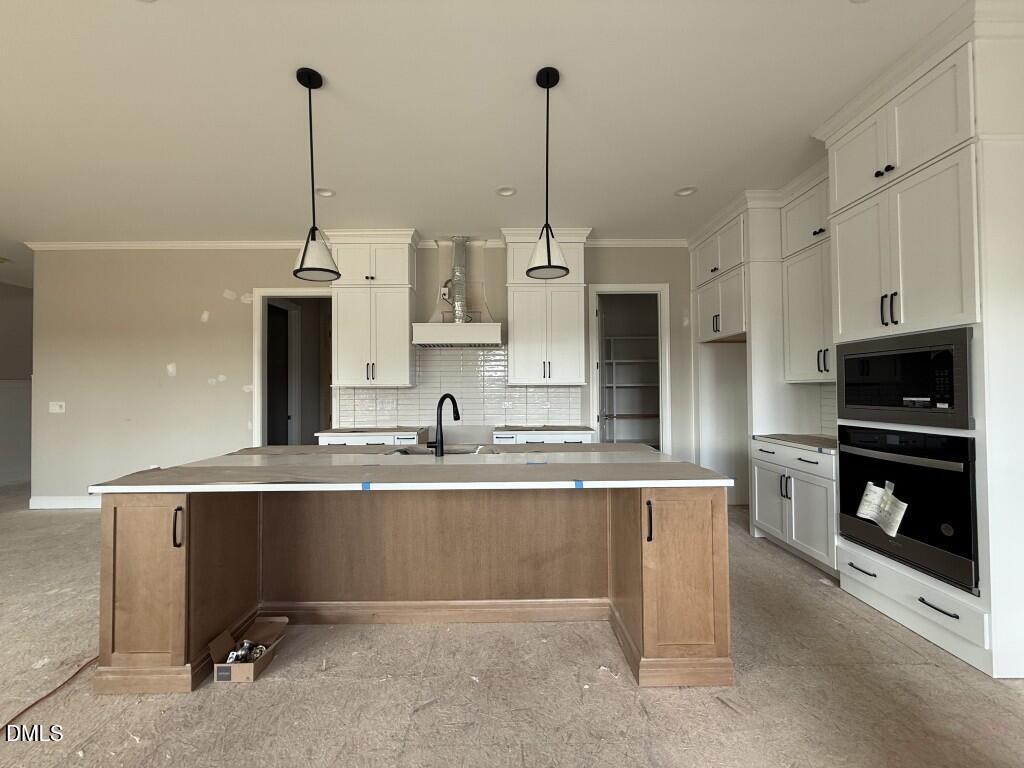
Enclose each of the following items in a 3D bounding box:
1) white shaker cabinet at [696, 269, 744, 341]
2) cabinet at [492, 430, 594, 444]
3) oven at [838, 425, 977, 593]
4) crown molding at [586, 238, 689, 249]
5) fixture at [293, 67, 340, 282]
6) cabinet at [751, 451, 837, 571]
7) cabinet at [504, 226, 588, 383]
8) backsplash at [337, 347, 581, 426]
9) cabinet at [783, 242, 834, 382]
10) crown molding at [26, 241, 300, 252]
[{"bbox_3d":[2.436,-0.776,4.239,0.641,0.621,0.942,0,-1,-1],"label":"white shaker cabinet"},{"bbox_3d":[0.328,0.936,4.559,1.020,0.874,0.639,0,-1,-1],"label":"cabinet"},{"bbox_3d":[2.417,0.620,2.316,0.611,0.732,0.767,0,-1,-1],"label":"oven"},{"bbox_3d":[1.435,-1.631,4.802,1.260,0.081,0.072,0,-1,-1],"label":"crown molding"},{"bbox_3d":[-1.083,-1.149,2.301,0.235,1.111,0.235,0,-1,-1],"label":"fixture"},{"bbox_3d":[2.430,0.902,3.169,0.638,0.864,0.913,0,-1,-1],"label":"cabinet"},{"bbox_3d":[0.381,-0.831,4.708,0.946,1.696,0.398,0,-1,-1],"label":"cabinet"},{"bbox_3d":[-0.601,0.038,4.804,2.832,0.937,0.020,0,-1,-1],"label":"backsplash"},{"bbox_3d":[2.608,-0.571,3.255,0.331,1.113,0.952,0,-1,-1],"label":"cabinet"},{"bbox_3d":[-3.825,-1.591,4.755,3.480,0.081,0.072,0,-1,-1],"label":"crown molding"}]

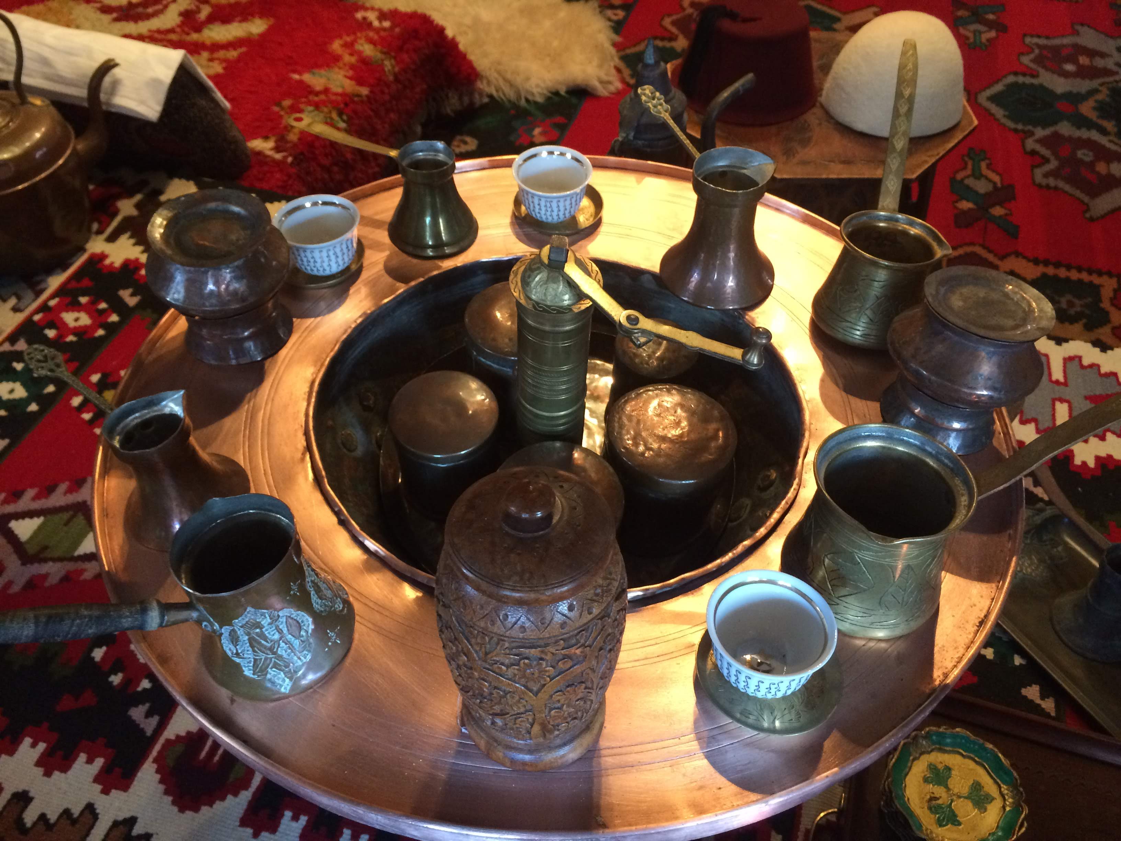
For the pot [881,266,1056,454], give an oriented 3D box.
[{"bbox_3d":[0.259,-0.037,0.608,0.099,0.097,0.099,0,47,0],"label":"pot"}]

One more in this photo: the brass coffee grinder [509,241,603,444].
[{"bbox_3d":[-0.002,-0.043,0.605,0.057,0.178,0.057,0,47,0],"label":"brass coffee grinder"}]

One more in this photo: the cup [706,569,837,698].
[{"bbox_3d":[0.107,0.117,0.492,0.065,0.044,0.065,0,47,0],"label":"cup"}]

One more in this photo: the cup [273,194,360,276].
[{"bbox_3d":[-0.186,-0.138,0.731,0.065,0.044,0.065,0,47,0],"label":"cup"}]

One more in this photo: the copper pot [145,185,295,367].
[{"bbox_3d":[-0.240,-0.101,0.668,0.103,0.092,0.103,0,47,0],"label":"copper pot"}]

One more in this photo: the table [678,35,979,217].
[{"bbox_3d":[0.351,-0.350,1.397,0.405,0.280,0.405,0,47,0],"label":"table"}]

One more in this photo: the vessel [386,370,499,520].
[{"bbox_3d":[-0.078,0.019,0.649,0.075,0.077,0.075,0,47,0],"label":"vessel"}]

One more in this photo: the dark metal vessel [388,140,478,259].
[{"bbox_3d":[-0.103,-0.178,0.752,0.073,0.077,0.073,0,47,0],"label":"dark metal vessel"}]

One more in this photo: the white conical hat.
[{"bbox_3d":[0.448,-0.473,1.240,0.180,0.119,0.180,0,47,0],"label":"white conical hat"}]

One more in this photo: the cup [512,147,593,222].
[{"bbox_3d":[-0.006,-0.190,0.780,0.065,0.044,0.065,0,47,0],"label":"cup"}]

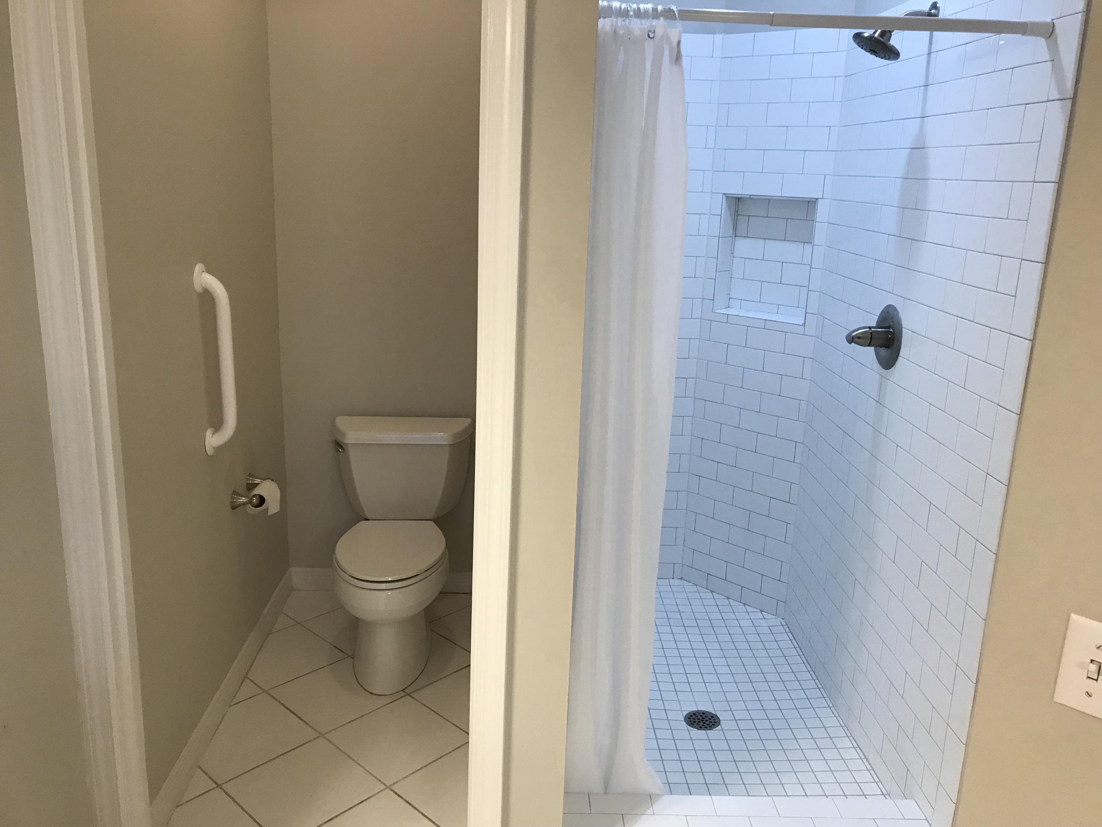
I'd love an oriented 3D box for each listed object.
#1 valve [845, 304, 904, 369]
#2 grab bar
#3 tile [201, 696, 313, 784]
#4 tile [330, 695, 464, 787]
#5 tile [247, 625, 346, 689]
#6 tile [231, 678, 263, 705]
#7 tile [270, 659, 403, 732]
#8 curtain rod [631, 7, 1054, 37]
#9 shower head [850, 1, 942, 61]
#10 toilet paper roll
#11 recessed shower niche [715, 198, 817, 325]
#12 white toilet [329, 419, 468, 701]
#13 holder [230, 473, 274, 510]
[{"bbox_3d":[0.889,-0.216,2.500,0.118,0.180,0.178,1,15,-2],"label":"valve"},{"bbox_3d":[-0.900,-0.138,2.422,0.080,0.530,0.077,2,14,-3],"label":"grab bar"},{"bbox_3d":[-0.875,0.921,2.542,0.303,0.010,0.303,15,20,41],"label":"tile"},{"bbox_3d":[-0.439,0.938,2.572,0.305,0.010,0.305,15,19,41],"label":"tile"},{"bbox_3d":[-0.892,0.815,2.979,0.305,0.010,0.305,15,19,41],"label":"tile"},{"bbox_3d":[-0.964,0.862,2.751,0.116,0.010,0.116,15,20,41],"label":"tile"},{"bbox_3d":[-0.665,0.876,2.776,0.305,0.010,0.305,15,19,41],"label":"tile"},{"bbox_3d":[0.531,-0.765,1.734,0.905,0.032,0.032,1,15,-2],"label":"curtain rod"},{"bbox_3d":[0.867,-0.971,2.260,0.205,0.147,0.135,1,15,-2],"label":"shower head"},{"bbox_3d":[-0.904,0.264,2.798,0.078,0.090,0.104,2,14,-3],"label":"toilet paper roll"},{"bbox_3d":[0.797,-0.566,3.245,0.376,0.434,0.095,15,20,41],"label":"recessed shower niche"},{"bbox_3d":[-0.504,0.443,2.966,0.465,0.708,0.703,1,15,-2],"label":"white toilet"},{"bbox_3d":[-0.927,0.243,2.791,0.082,0.058,0.222,2,14,-3],"label":"holder"}]

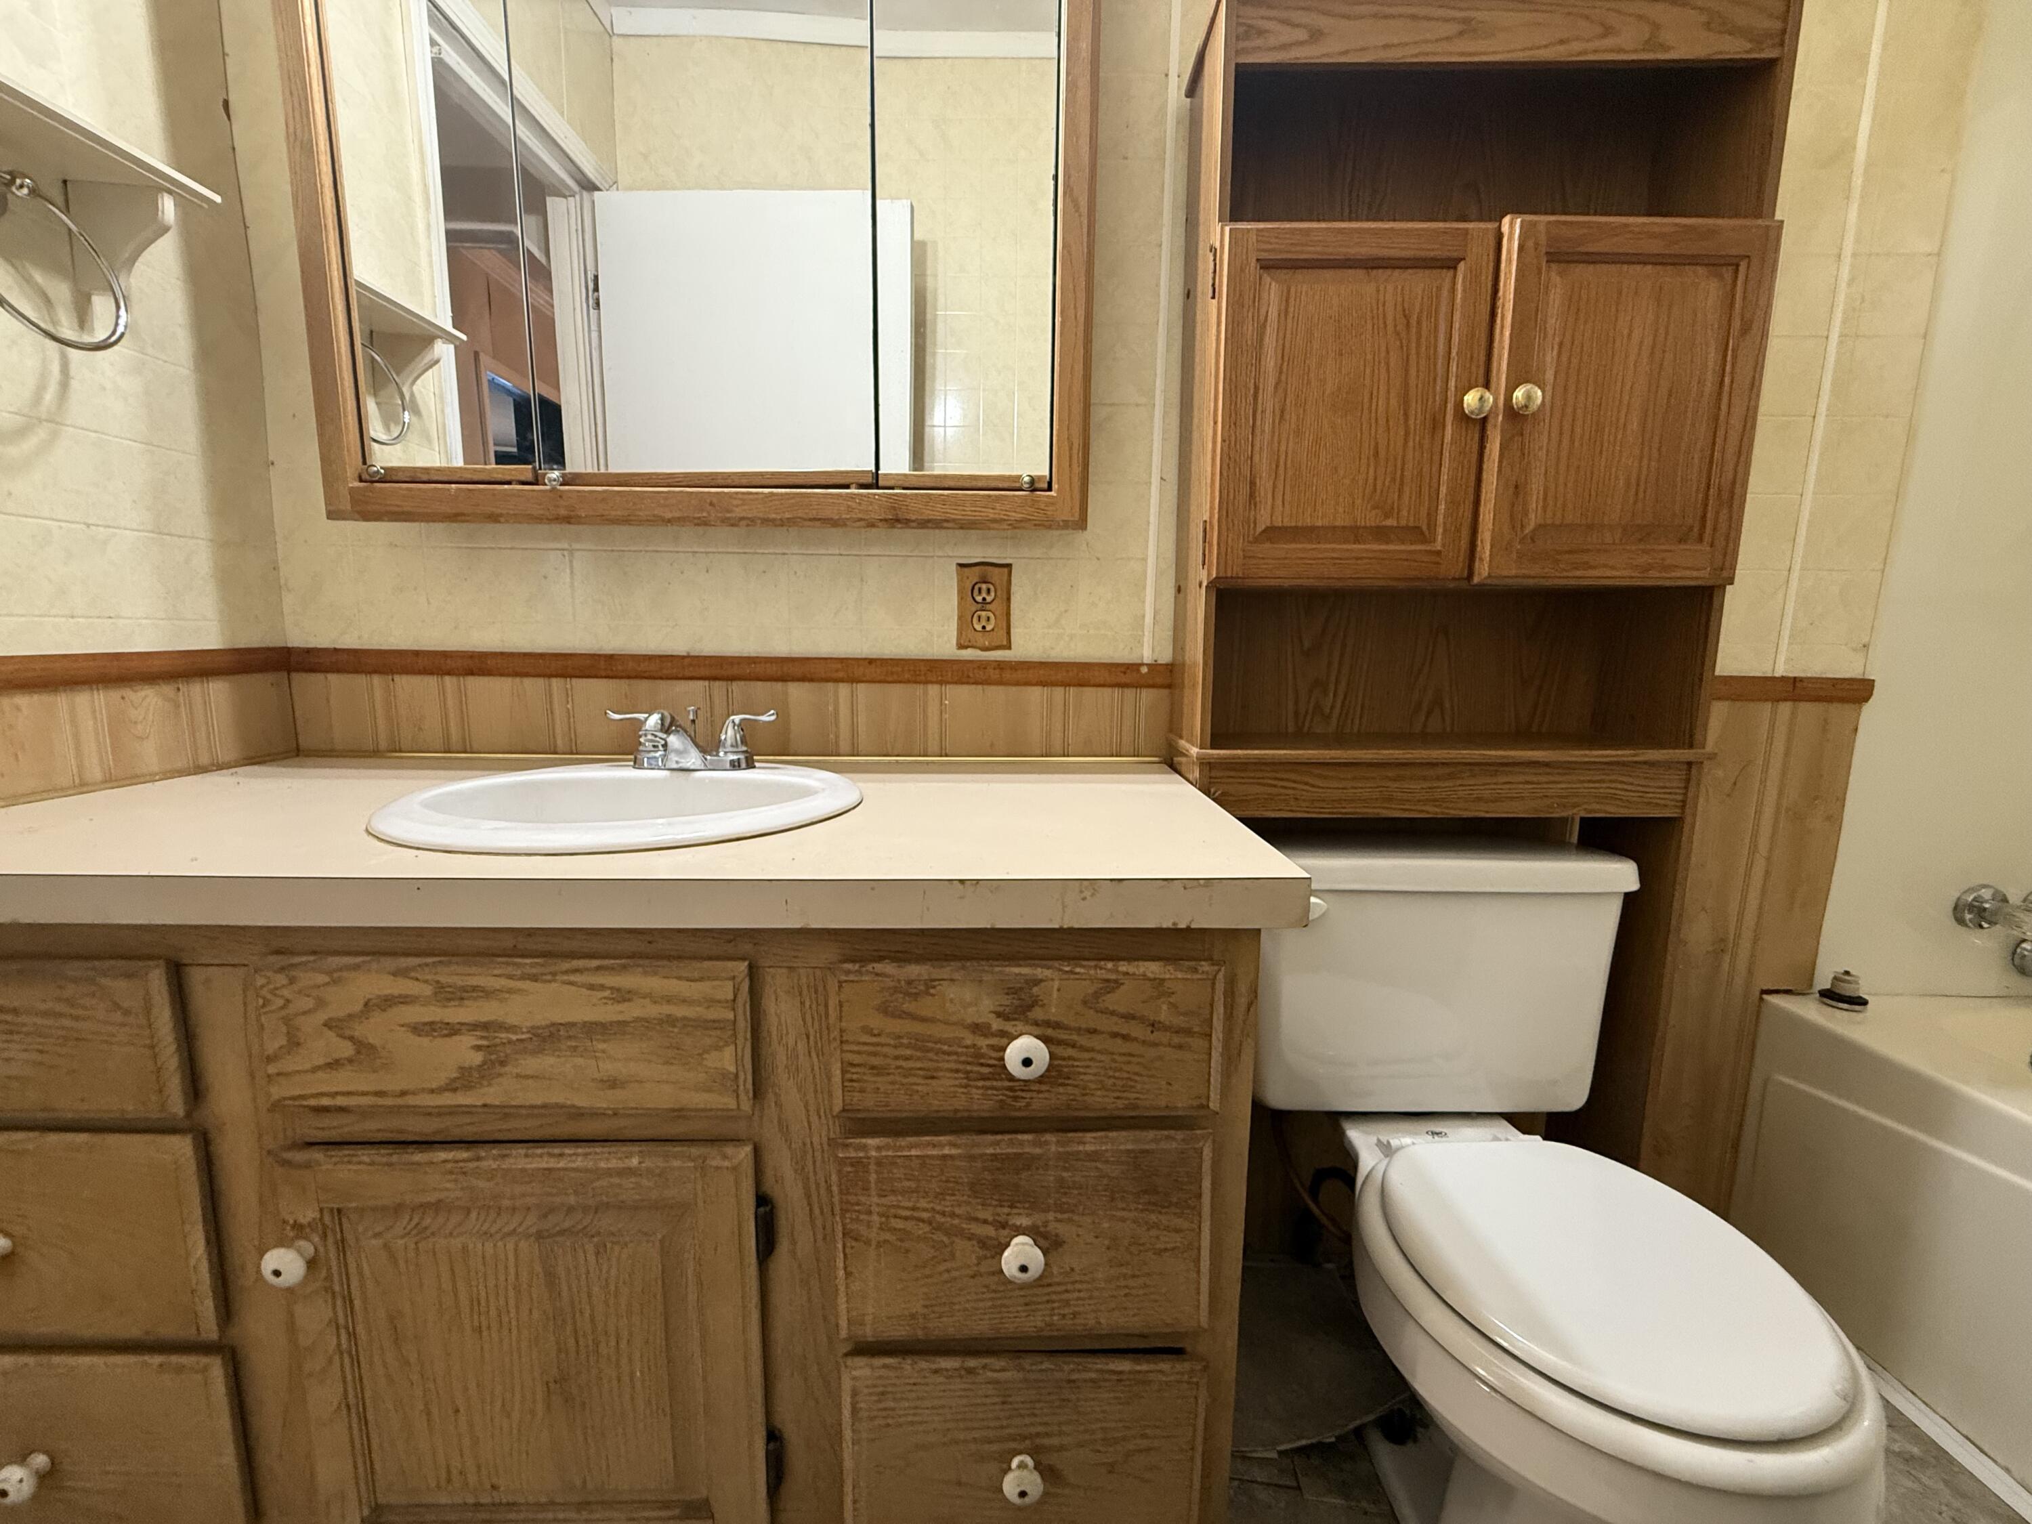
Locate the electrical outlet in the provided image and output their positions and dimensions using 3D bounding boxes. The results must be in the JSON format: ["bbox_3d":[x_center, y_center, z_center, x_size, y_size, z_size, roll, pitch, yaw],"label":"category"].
[{"bbox_3d":[-0.043,-0.216,1.148,0.076,0.121,0.012,1,9,0],"label":"electrical outlet"}]

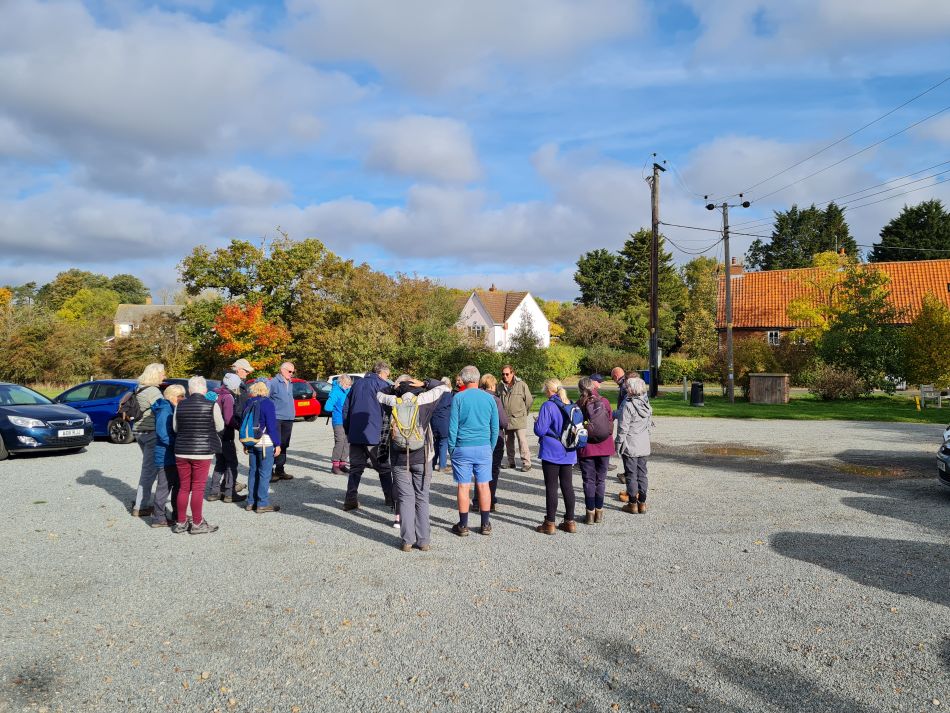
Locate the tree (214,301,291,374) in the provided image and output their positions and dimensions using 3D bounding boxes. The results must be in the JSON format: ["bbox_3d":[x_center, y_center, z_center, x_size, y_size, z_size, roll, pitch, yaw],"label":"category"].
[{"bbox_3d":[-11.223,-0.290,36.000,3.800,5.100,3.500,0,-1,0],"label":"tree"}]

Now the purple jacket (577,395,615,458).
[{"bbox_3d":[1.356,0.773,8.000,0.480,0.730,0.320,0,-1,-18],"label":"purple jacket"}]

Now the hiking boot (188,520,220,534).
[{"bbox_3d":[-2.886,1.821,7.600,0.300,0.130,0.110,0,-1,-27],"label":"hiking boot"}]

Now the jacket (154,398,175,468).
[{"bbox_3d":[-3.403,0.847,7.950,0.380,0.770,0.480,0,-1,-28],"label":"jacket"}]

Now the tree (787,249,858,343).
[{"bbox_3d":[22.100,-2.144,45.000,5.200,9.000,5.000,0,-1,0],"label":"tree"}]

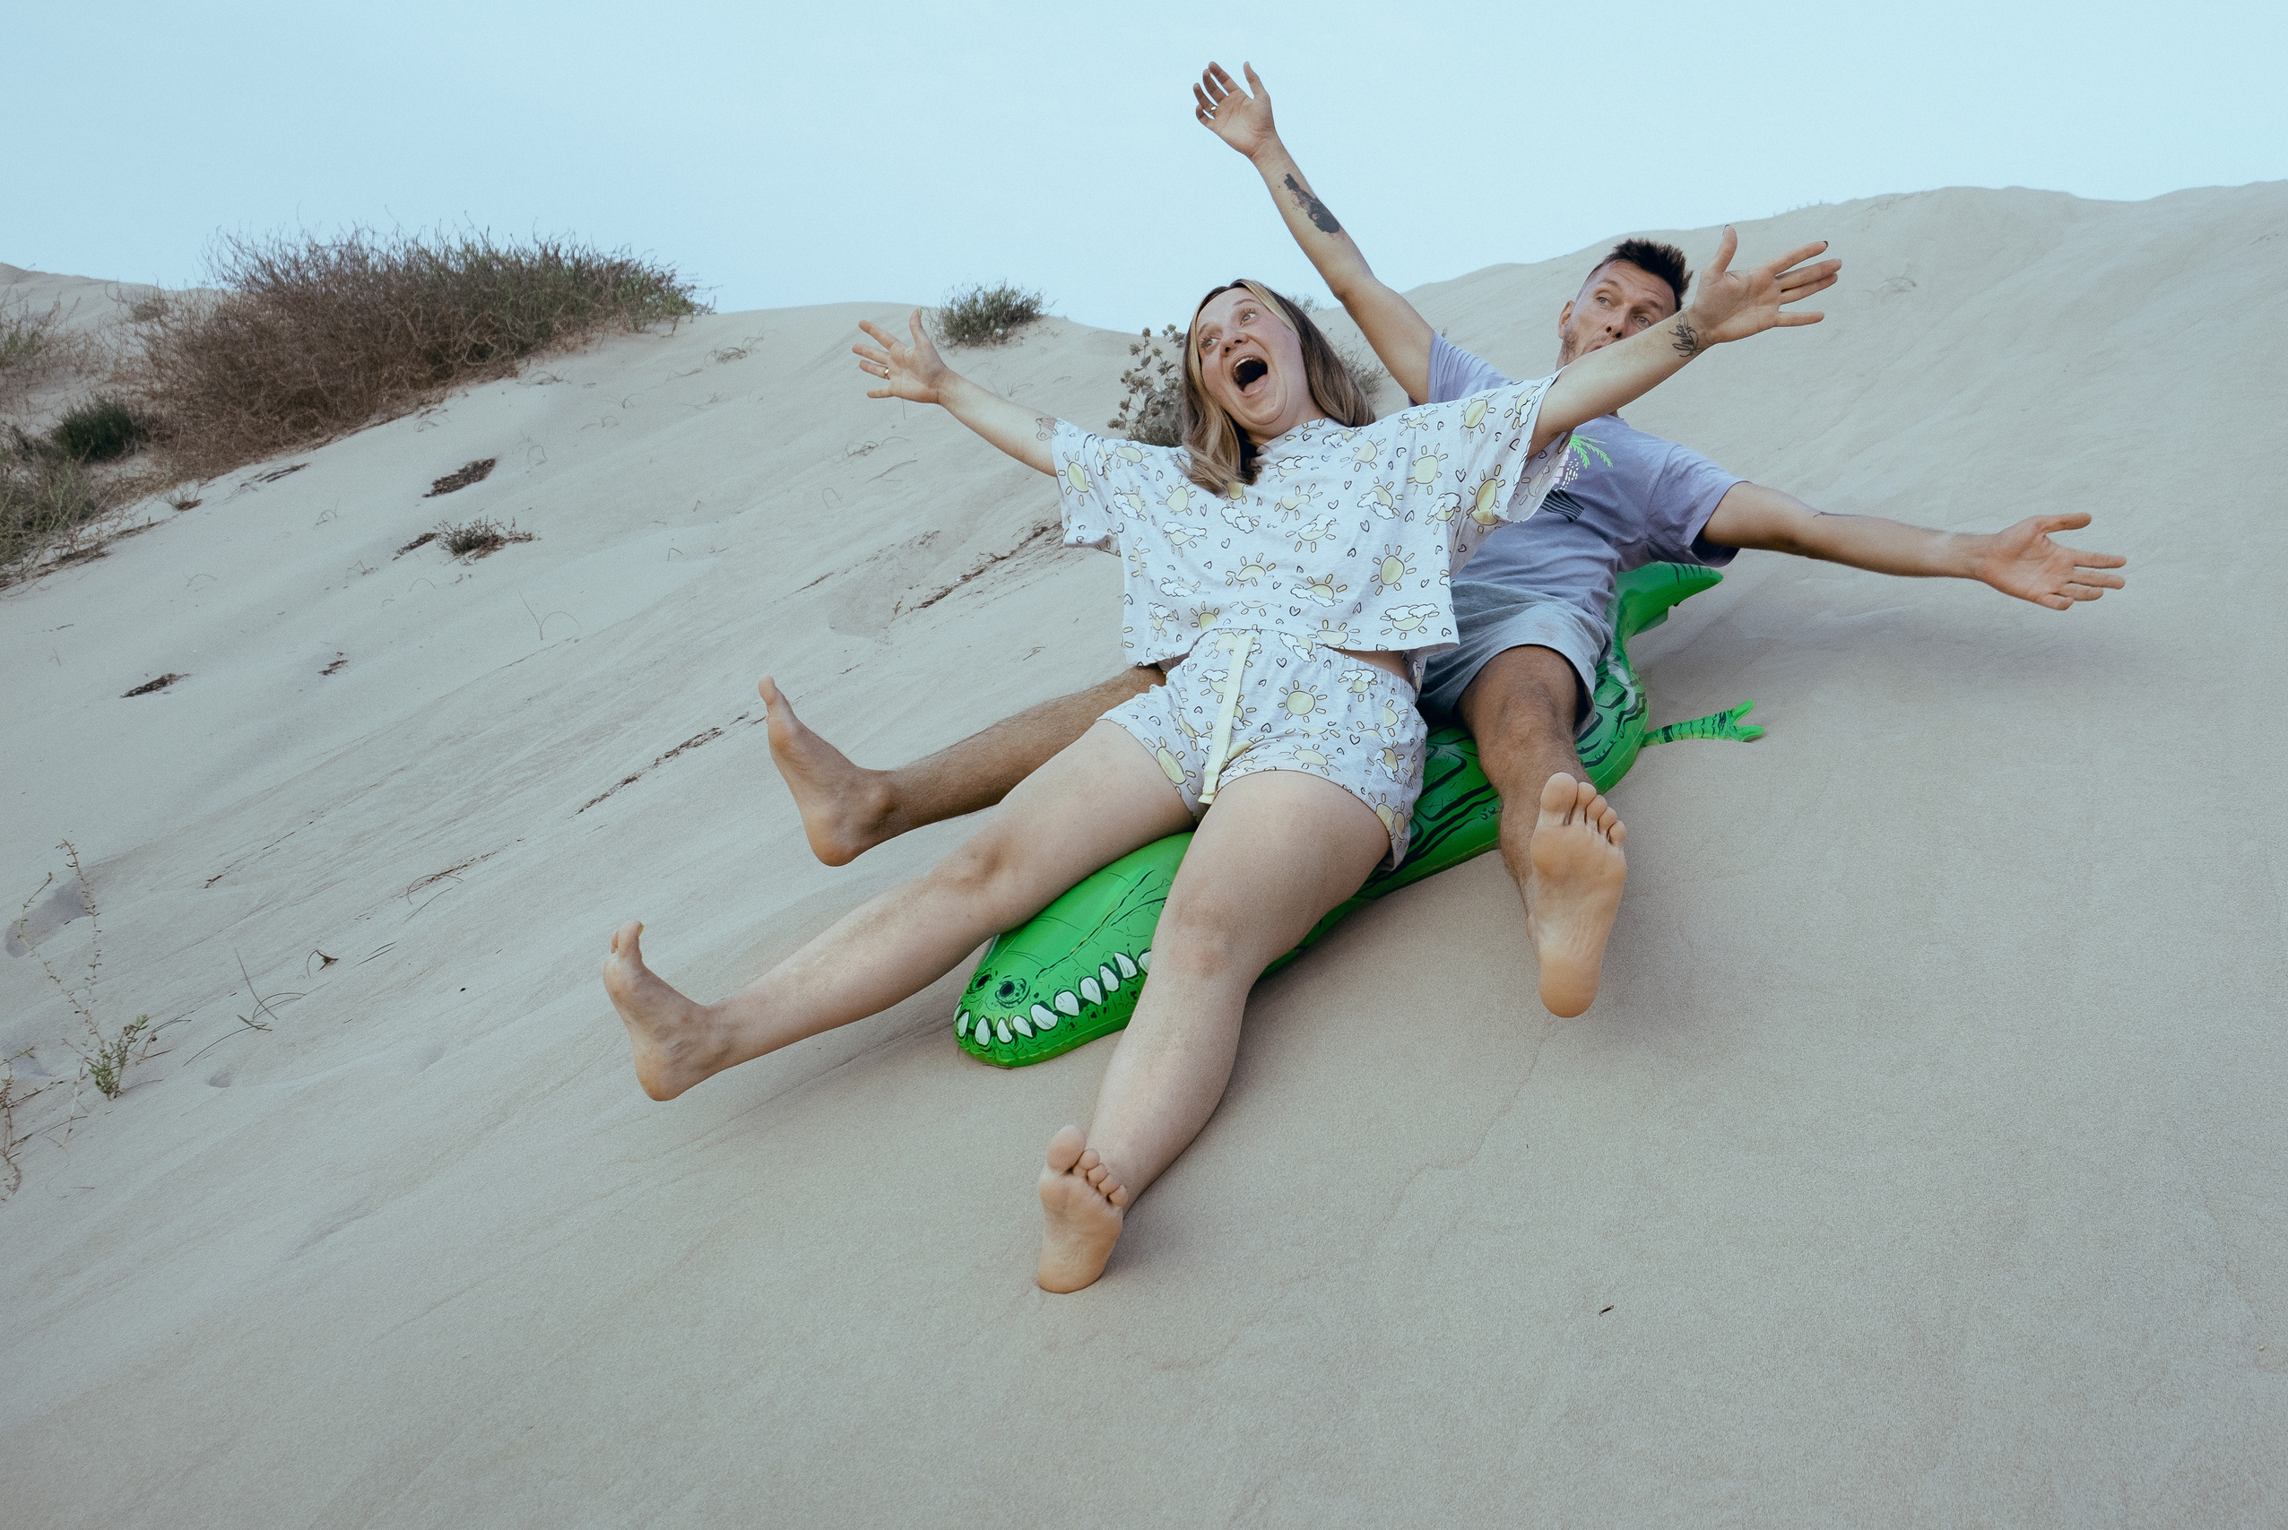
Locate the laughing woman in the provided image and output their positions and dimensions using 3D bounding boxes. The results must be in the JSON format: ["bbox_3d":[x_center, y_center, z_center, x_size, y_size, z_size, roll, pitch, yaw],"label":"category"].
[{"bbox_3d":[0.142,-0.051,2.075,1.254,1.227,0.919,0,-3,27],"label":"laughing woman"}]

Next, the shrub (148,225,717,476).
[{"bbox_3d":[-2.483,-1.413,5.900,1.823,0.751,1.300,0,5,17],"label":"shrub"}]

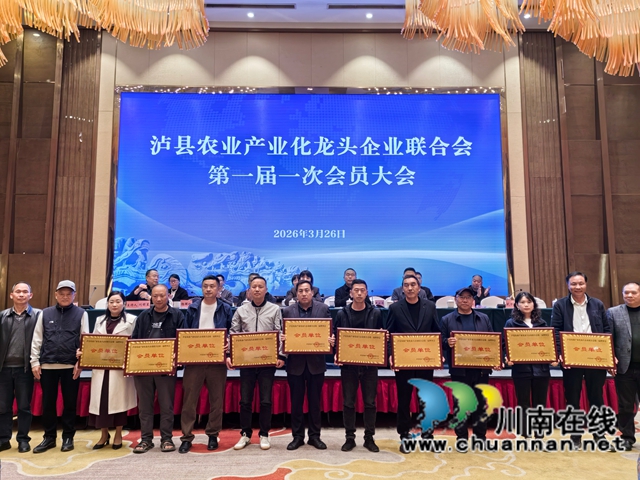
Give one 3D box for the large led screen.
[{"bbox_3d":[-0.181,-0.883,9.421,7.250,3.850,0.120,0,-7,0],"label":"large led screen"}]

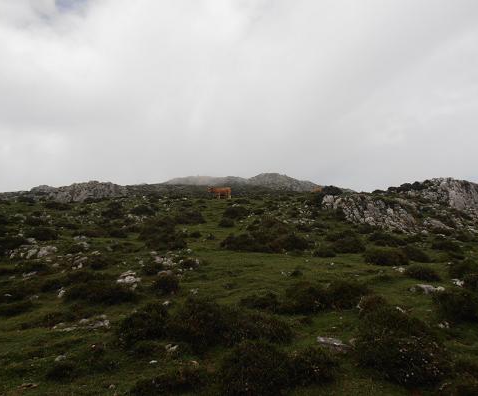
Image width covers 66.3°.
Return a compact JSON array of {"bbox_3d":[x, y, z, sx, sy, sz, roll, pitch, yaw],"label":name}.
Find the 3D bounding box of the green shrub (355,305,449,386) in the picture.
[{"bbox_3d":[1.457,1.259,3.305,0.786,0.586,0.628,0,-4,0],"label":"green shrub"}]

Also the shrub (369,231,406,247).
[{"bbox_3d":[4.530,1.220,11.168,1.098,0.457,0.933,0,-4,0],"label":"shrub"}]

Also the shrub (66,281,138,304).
[{"bbox_3d":[-2.017,1.348,5.355,0.989,0.273,0.643,0,-4,0],"label":"shrub"}]

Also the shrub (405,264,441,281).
[{"bbox_3d":[3.280,1.325,6.521,0.550,0.264,0.468,0,-4,0],"label":"shrub"}]

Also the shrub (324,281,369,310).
[{"bbox_3d":[1.673,1.494,5.696,0.716,0.420,0.608,0,-4,0],"label":"shrub"}]

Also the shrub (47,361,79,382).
[{"bbox_3d":[-1.546,1.521,3.214,0.258,0.149,0.220,0,-4,0],"label":"shrub"}]

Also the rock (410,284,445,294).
[{"bbox_3d":[2.912,1.402,5.663,0.526,0.113,0.342,0,-4,0],"label":"rock"}]

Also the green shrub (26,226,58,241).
[{"bbox_3d":[-6.588,1.176,12.274,1.140,0.441,0.969,0,-4,0],"label":"green shrub"}]

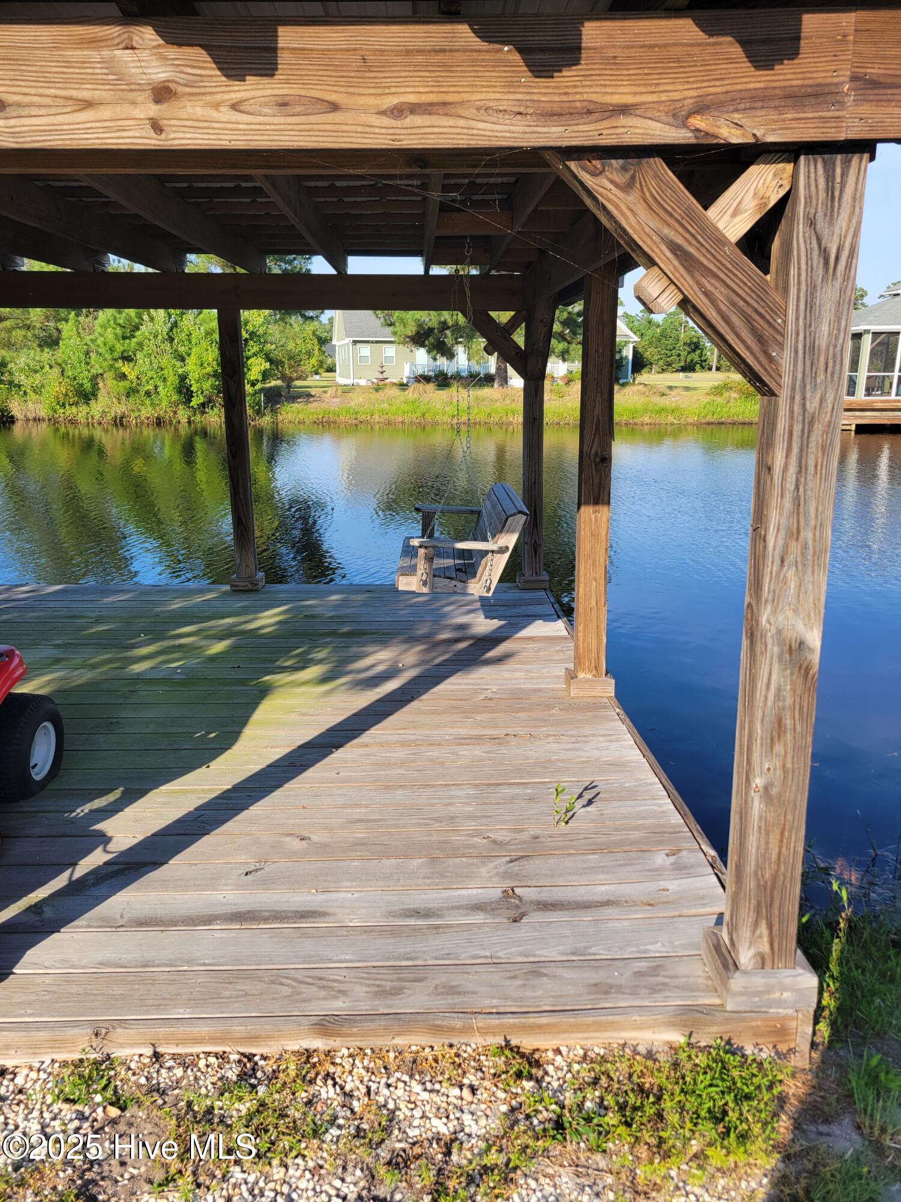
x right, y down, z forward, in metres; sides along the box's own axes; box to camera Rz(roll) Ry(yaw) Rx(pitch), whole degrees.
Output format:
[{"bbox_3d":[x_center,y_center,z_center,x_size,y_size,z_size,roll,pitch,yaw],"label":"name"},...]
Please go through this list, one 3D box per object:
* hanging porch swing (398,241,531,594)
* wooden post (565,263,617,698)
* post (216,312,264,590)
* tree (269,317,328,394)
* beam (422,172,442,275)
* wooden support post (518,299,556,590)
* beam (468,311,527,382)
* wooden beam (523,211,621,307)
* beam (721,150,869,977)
[{"bbox_3d":[0.045,-1.084,5.454,0.740,1.880,1.270,-1,13,-2],"label":"hanging porch swing"},{"bbox_3d":[0.694,-0.547,4.332,0.210,2.050,0.210,-1,13,-2],"label":"wooden post"},{"bbox_3d":[-1.556,-1.087,6.672,0.200,2.040,0.200,-1,13,-2],"label":"post"},{"bbox_3d":[-9.099,-14.688,54.000,3.600,4.800,3.500,-1,13,-2],"label":"tree"},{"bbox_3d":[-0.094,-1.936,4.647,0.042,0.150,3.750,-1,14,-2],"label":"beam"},{"bbox_3d":[0.628,-1.151,6.748,0.200,2.100,0.200,-1,13,-2],"label":"wooden support post"},{"bbox_3d":[0.345,-1.888,6.550,0.140,0.680,0.120,-45,11,8],"label":"beam"},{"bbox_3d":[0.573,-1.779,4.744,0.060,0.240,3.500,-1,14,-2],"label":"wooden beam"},{"bbox_3d":[0.777,0.002,2.104,0.145,1.900,0.145,-1,13,-2],"label":"beam"}]

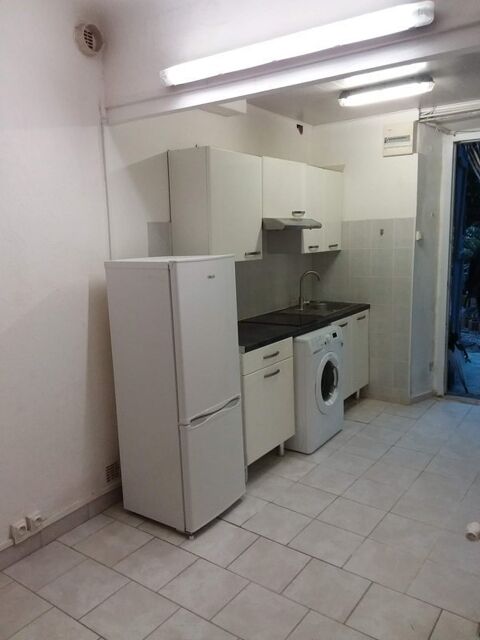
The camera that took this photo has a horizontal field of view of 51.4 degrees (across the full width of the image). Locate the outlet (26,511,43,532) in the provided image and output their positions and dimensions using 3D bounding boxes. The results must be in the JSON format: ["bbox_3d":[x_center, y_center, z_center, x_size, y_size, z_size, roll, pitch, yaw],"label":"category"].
[{"bbox_3d":[-1.061,1.044,2.594,0.045,0.082,0.081,5,12,36],"label":"outlet"}]

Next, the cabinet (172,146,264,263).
[{"bbox_3d":[-0.138,-0.766,3.445,0.320,0.717,0.600,5,12,36],"label":"cabinet"}]

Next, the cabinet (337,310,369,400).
[{"bbox_3d":[0.752,0.311,4.564,0.573,0.750,0.804,5,12,36],"label":"cabinet"}]

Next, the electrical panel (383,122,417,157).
[{"bbox_3d":[1.369,-1.528,4.242,0.255,0.260,0.100,5,12,36],"label":"electrical panel"}]

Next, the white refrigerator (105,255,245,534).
[{"bbox_3d":[-0.342,0.393,2.853,0.515,1.480,0.515,4,11,35],"label":"white refrigerator"}]

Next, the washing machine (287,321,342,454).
[{"bbox_3d":[0.432,0.503,3.952,0.575,0.849,0.594,5,12,36],"label":"washing machine"}]

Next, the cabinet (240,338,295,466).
[{"bbox_3d":[-0.013,0.511,3.527,0.573,0.750,0.597,5,12,36],"label":"cabinet"}]

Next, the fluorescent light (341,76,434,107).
[{"bbox_3d":[0.999,-1.575,3.443,0.625,0.096,0.100,5,12,36],"label":"fluorescent light"}]

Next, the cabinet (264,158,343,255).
[{"bbox_3d":[0.442,-0.917,4.230,0.320,0.717,1.375,5,12,36],"label":"cabinet"}]

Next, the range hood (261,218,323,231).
[{"bbox_3d":[0.290,-0.734,3.896,0.480,0.103,0.600,5,12,36],"label":"range hood"}]

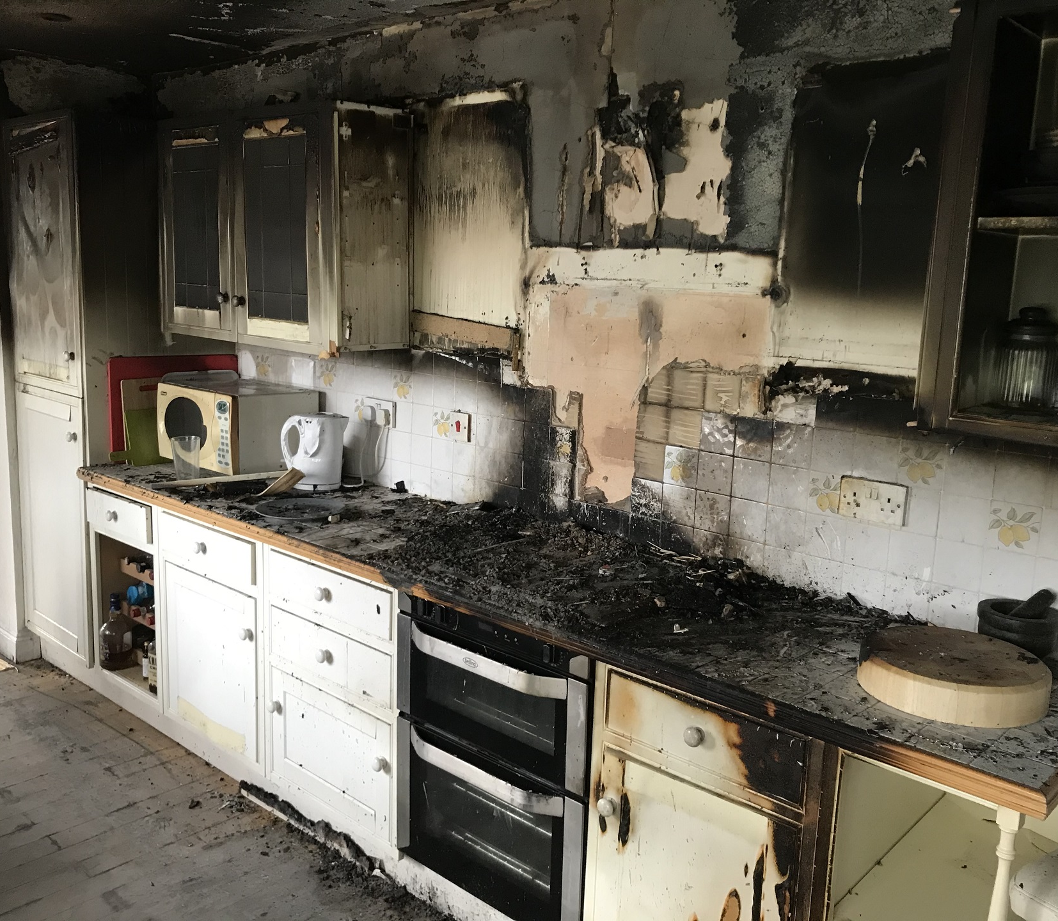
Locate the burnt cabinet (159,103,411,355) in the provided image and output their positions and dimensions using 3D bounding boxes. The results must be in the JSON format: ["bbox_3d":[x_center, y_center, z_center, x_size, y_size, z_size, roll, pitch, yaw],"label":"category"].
[{"bbox_3d":[-0.866,-0.789,3.425,1.058,0.750,0.294,11,14,41],"label":"burnt cabinet"}]

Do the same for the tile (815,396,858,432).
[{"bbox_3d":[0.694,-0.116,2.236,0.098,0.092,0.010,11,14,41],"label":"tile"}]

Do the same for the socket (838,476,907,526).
[{"bbox_3d":[0.774,0.092,2.237,0.149,0.087,0.013,11,14,41],"label":"socket"}]

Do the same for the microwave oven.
[{"bbox_3d":[-1.056,-0.130,3.648,0.490,0.280,0.368,11,14,41],"label":"microwave oven"}]

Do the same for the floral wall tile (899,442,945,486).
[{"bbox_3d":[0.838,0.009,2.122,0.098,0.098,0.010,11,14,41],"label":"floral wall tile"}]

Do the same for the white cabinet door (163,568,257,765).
[{"bbox_3d":[-1.002,0.619,3.120,0.540,0.523,0.045,11,14,41],"label":"white cabinet door"}]

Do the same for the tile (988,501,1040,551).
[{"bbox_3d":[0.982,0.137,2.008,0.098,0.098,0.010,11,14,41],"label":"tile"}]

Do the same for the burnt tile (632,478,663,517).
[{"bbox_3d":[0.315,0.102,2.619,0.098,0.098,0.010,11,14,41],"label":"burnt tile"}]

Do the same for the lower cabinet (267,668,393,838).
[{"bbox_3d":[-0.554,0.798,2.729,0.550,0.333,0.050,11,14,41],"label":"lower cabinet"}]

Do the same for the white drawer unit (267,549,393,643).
[{"bbox_3d":[-0.424,0.334,2.754,0.515,0.132,0.365,11,14,41],"label":"white drawer unit"}]

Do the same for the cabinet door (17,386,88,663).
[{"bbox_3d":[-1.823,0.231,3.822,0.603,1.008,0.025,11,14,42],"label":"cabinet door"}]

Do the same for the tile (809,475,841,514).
[{"bbox_3d":[0.701,0.080,2.317,0.100,0.100,0.010,11,14,41],"label":"tile"}]

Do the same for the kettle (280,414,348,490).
[{"bbox_3d":[-0.714,-0.033,3.323,0.228,0.245,0.165,0,11,-12],"label":"kettle"}]

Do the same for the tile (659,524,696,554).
[{"bbox_3d":[0.393,0.217,2.622,0.100,0.092,0.010,11,14,41],"label":"tile"}]

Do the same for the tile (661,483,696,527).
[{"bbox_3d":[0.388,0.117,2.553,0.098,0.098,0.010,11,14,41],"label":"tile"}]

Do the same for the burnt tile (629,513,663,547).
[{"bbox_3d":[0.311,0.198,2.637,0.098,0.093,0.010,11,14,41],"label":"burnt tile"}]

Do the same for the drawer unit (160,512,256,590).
[{"bbox_3d":[-0.880,0.245,3.162,0.528,0.130,0.365,11,14,41],"label":"drawer unit"}]

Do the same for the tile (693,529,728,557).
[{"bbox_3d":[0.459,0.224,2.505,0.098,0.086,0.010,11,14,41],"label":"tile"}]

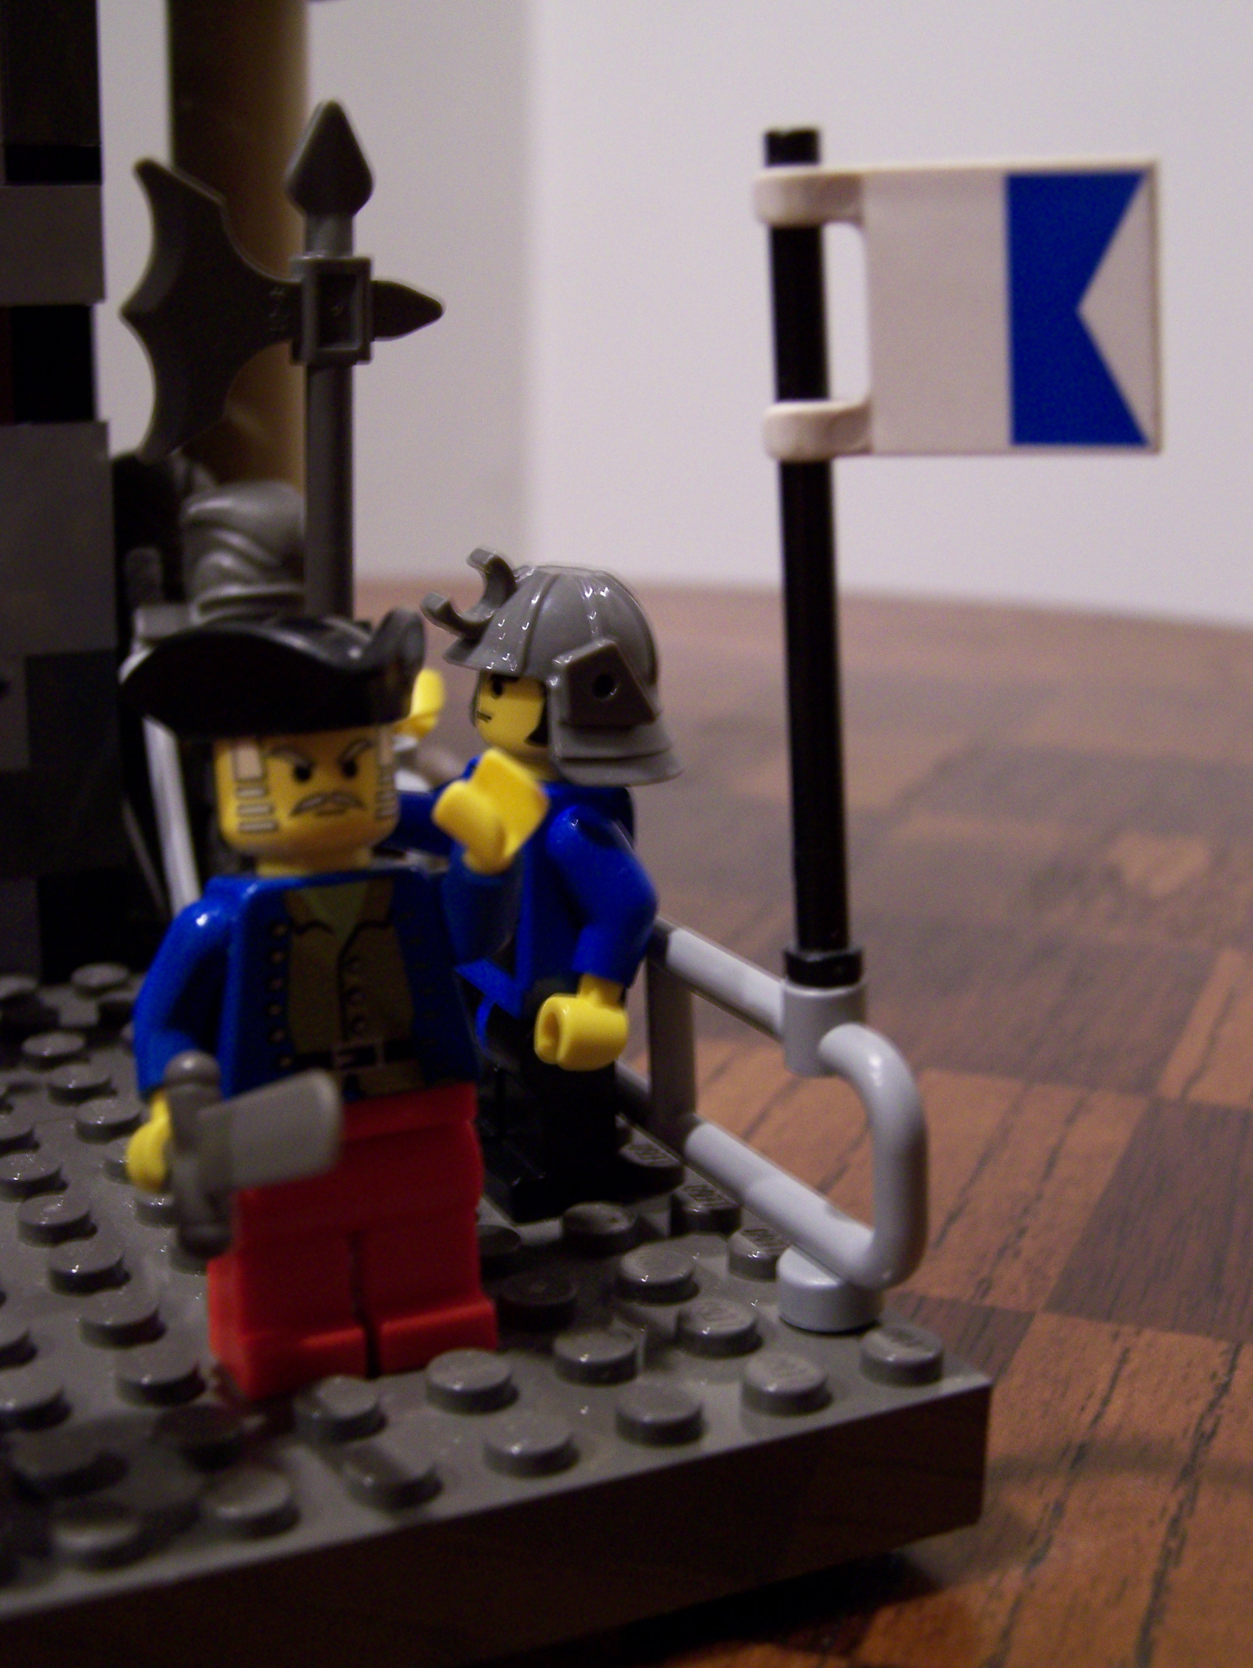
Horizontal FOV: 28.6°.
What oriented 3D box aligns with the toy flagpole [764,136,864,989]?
[{"bbox_3d":[0.010,-0.015,0.141,0.005,0.050,0.005,-3,9,0],"label":"toy flagpole"}]

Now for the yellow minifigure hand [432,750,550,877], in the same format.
[{"bbox_3d":[-0.007,-0.001,0.135,0.006,0.007,0.005,-7,17,-26],"label":"yellow minifigure hand"}]

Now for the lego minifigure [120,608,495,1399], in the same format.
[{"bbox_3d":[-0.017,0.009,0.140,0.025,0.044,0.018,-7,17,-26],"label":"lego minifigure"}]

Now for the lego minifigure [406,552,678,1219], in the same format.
[{"bbox_3d":[-0.006,0.003,0.165,0.020,0.044,0.025,-7,17,-26],"label":"lego minifigure"}]

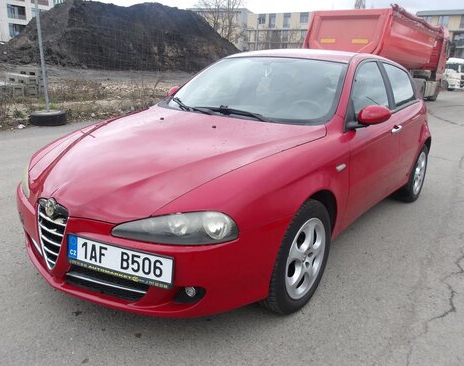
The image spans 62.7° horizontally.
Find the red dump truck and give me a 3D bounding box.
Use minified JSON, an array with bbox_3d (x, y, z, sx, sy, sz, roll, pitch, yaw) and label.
[{"bbox_3d":[6.384,-4.938,15.590,2.520,3.420,9.500,16,21,37],"label":"red dump truck"}]

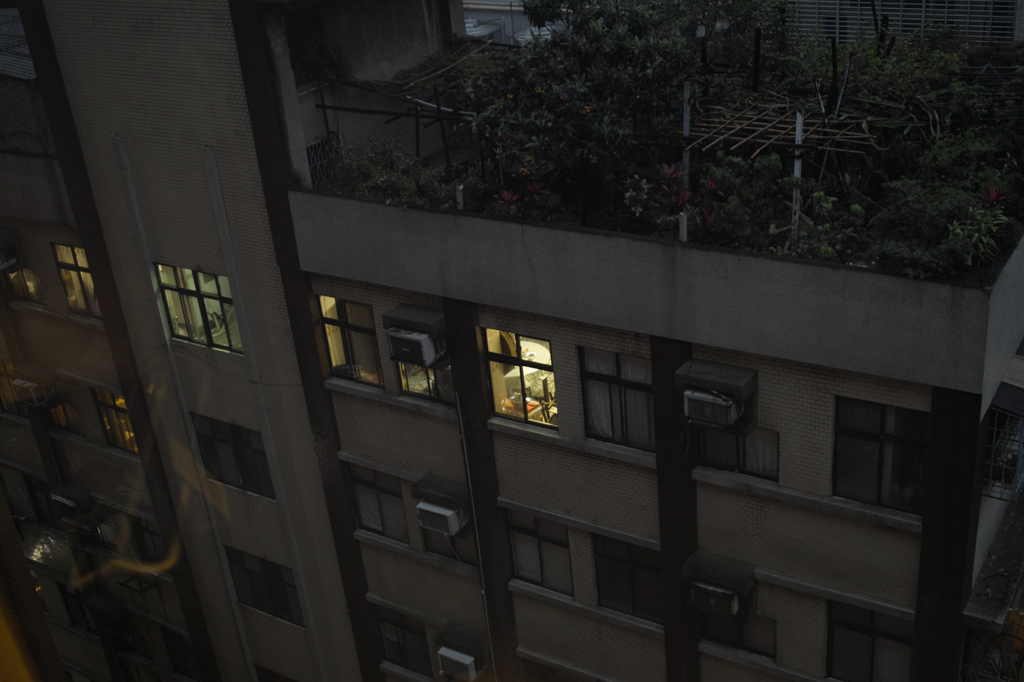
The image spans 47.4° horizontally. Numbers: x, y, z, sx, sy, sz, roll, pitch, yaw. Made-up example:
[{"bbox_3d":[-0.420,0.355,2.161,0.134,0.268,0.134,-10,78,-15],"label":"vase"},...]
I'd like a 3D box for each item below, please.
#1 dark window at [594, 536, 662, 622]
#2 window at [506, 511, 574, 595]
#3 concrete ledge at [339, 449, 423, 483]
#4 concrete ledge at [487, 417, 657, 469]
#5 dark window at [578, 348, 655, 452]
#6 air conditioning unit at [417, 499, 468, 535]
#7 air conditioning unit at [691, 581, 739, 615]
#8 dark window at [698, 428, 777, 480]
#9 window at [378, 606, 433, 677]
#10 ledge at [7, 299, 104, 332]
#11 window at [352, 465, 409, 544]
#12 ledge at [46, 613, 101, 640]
[{"bbox_3d":[1.888,3.771,18.575,1.210,1.570,0.100,11,31,30],"label":"dark window"},{"bbox_3d":[0.444,3.453,19.242,1.219,1.505,0.120,11,31,31],"label":"window"},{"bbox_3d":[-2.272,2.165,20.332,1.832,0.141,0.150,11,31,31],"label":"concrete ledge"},{"bbox_3d":[0.908,1.525,17.716,2.928,0.131,0.200,11,31,31],"label":"concrete ledge"},{"bbox_3d":[1.567,0.854,17.116,1.210,1.575,0.100,11,31,30],"label":"dark window"},{"bbox_3d":[-1.154,2.864,19.601,0.650,0.380,0.570,11,31,31],"label":"air conditioning unit"},{"bbox_3d":[3.075,3.594,17.121,0.665,0.400,0.640,11,31,30],"label":"air conditioning unit"},{"bbox_3d":[3.179,1.504,16.354,1.210,0.815,0.100,11,31,30],"label":"dark window"},{"bbox_3d":[-2.073,5.751,22.359,1.180,1.505,0.120,11,31,31],"label":"window"},{"bbox_3d":[-9.263,-0.553,23.845,2.993,0.154,0.200,11,31,31],"label":"ledge"},{"bbox_3d":[-2.405,2.885,20.966,1.206,1.505,0.120,11,31,31],"label":"window"},{"bbox_3d":[-11.359,7.296,30.066,2.500,0.160,0.160,11,31,30],"label":"ledge"}]

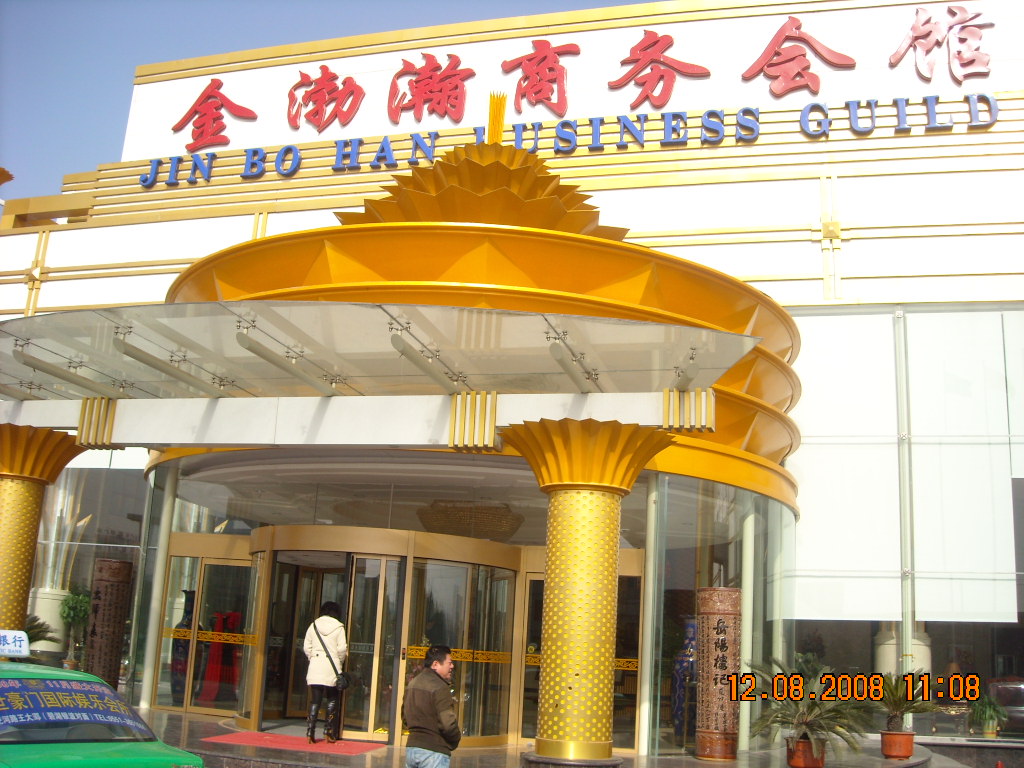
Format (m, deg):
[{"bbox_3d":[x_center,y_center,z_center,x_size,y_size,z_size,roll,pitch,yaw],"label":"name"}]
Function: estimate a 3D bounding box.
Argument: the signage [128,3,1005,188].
[{"bbox_3d":[0.160,-5.181,18.684,15.957,2.430,0.300,-1,-14,16],"label":"signage"}]

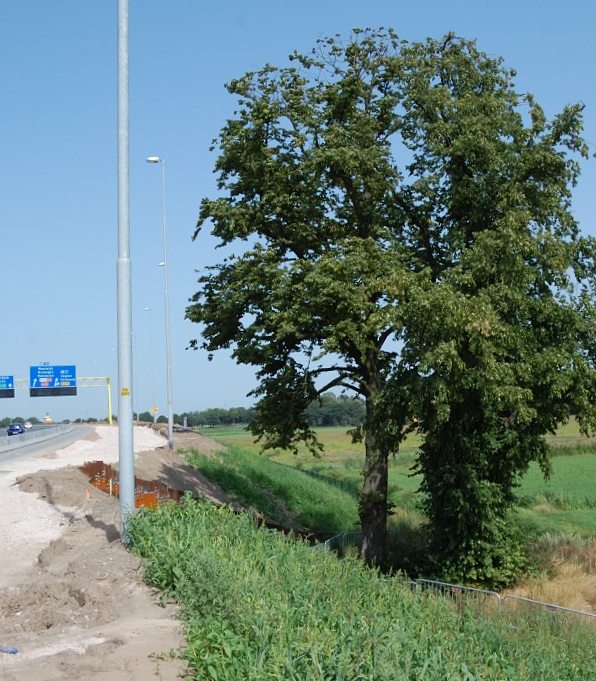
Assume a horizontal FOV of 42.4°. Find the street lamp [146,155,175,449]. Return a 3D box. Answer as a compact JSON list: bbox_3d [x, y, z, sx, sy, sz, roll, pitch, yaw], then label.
[{"bbox_3d":[-7.428,-2.185,41.551,0.980,15.870,0.350,-1,-5,-9],"label":"street lamp"}]

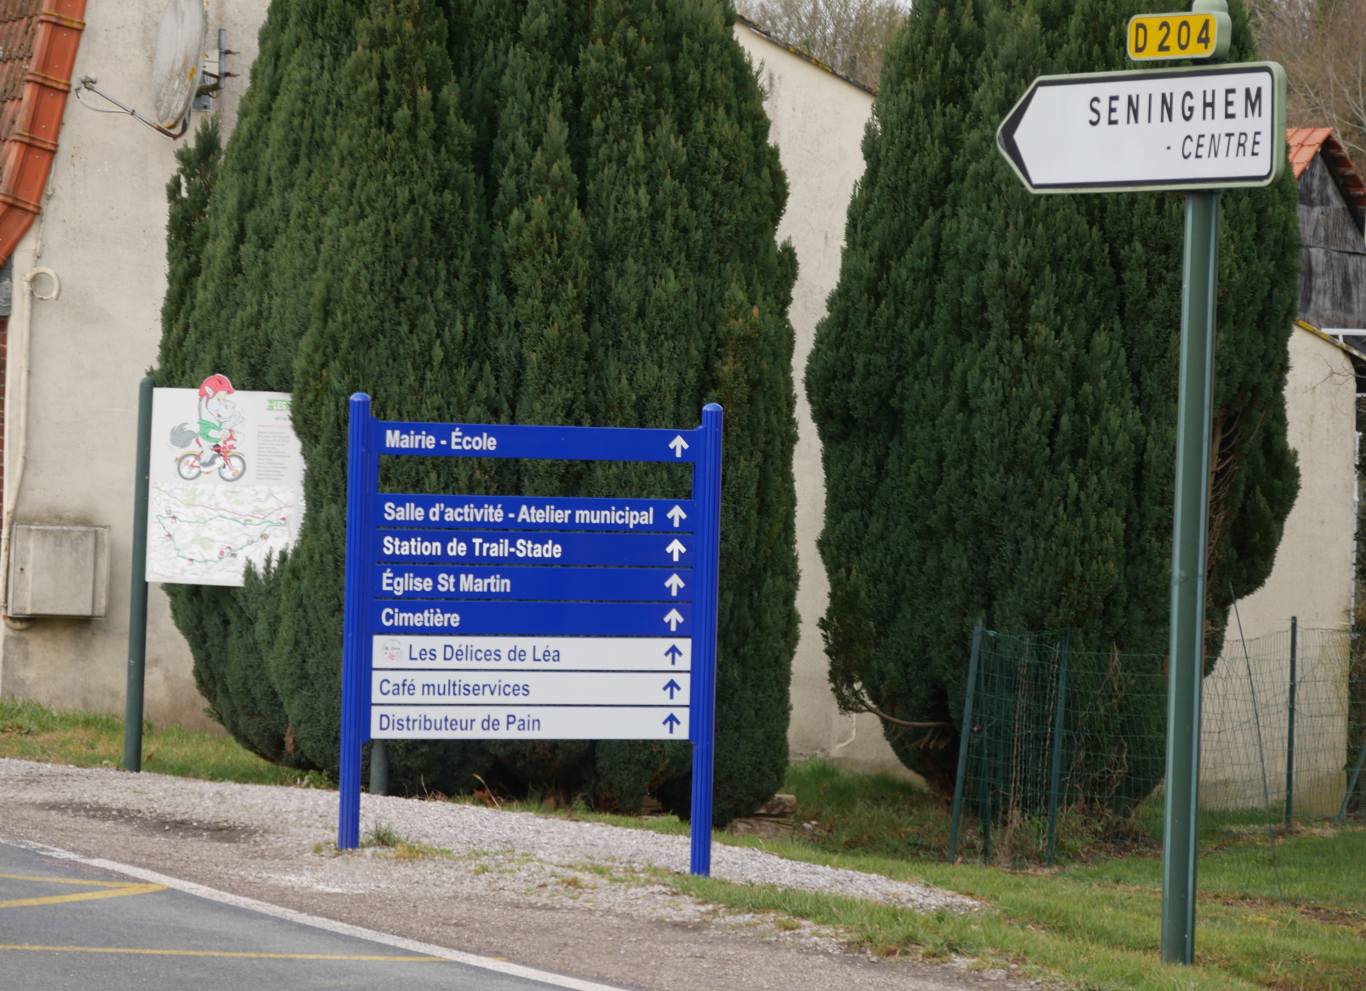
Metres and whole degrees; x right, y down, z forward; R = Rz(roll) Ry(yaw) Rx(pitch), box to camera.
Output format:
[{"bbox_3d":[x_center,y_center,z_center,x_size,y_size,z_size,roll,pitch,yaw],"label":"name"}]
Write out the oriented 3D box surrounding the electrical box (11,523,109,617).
[{"bbox_3d":[-3.355,0.408,31.000,0.500,0.500,0.200,2,0,14],"label":"electrical box"}]

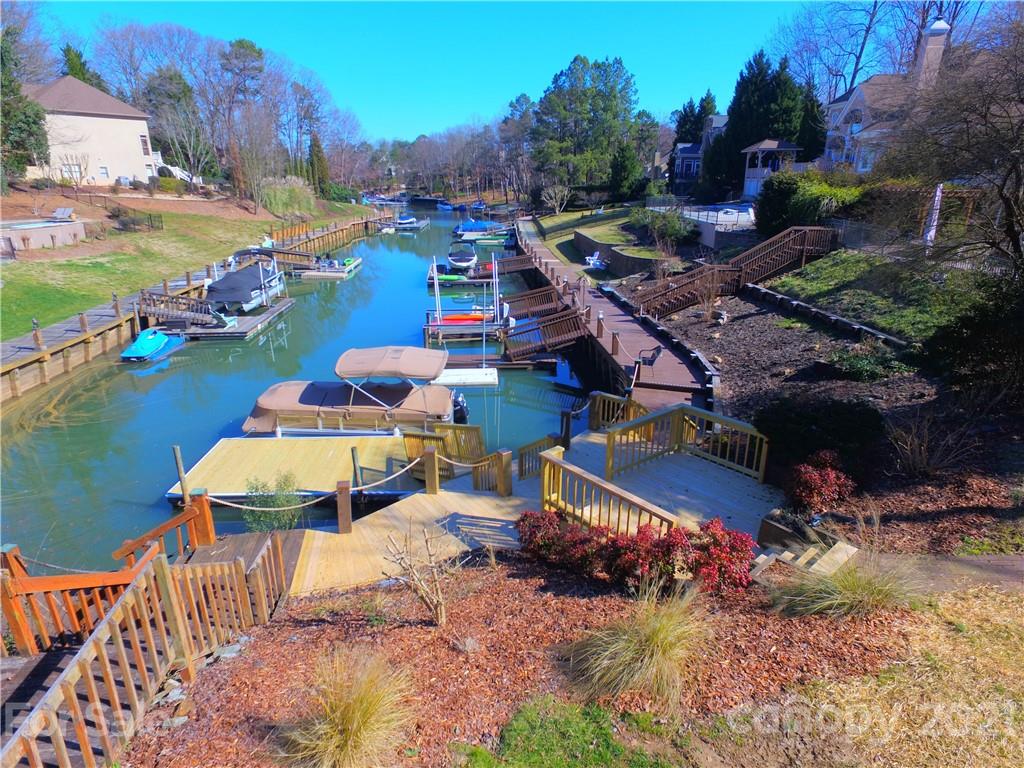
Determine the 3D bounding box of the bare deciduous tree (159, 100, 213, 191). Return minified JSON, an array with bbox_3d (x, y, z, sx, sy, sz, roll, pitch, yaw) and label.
[{"bbox_3d":[-32.093,-23.360,58.433,5.000,8.070,5.000,-1,19,0],"label":"bare deciduous tree"}]

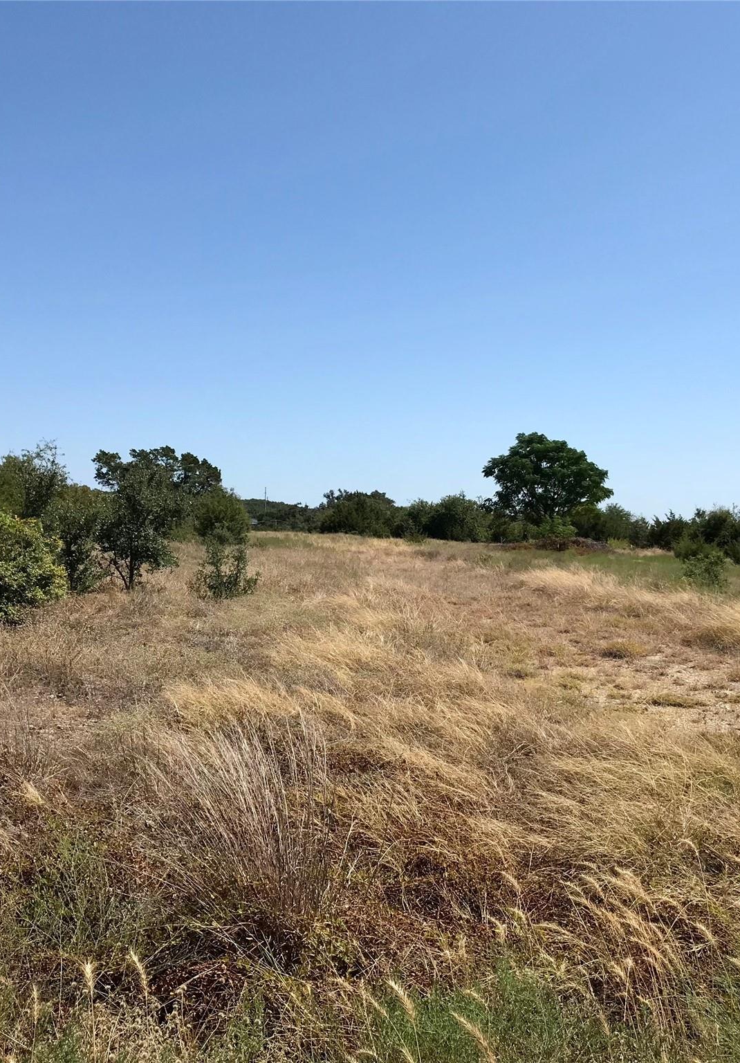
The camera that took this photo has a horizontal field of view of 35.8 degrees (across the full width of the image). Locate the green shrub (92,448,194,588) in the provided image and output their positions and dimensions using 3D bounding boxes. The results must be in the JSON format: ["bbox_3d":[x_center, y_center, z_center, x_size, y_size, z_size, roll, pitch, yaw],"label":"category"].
[{"bbox_3d":[-5.346,-0.313,27.000,2.380,3.280,2.300,0,0,0],"label":"green shrub"}]

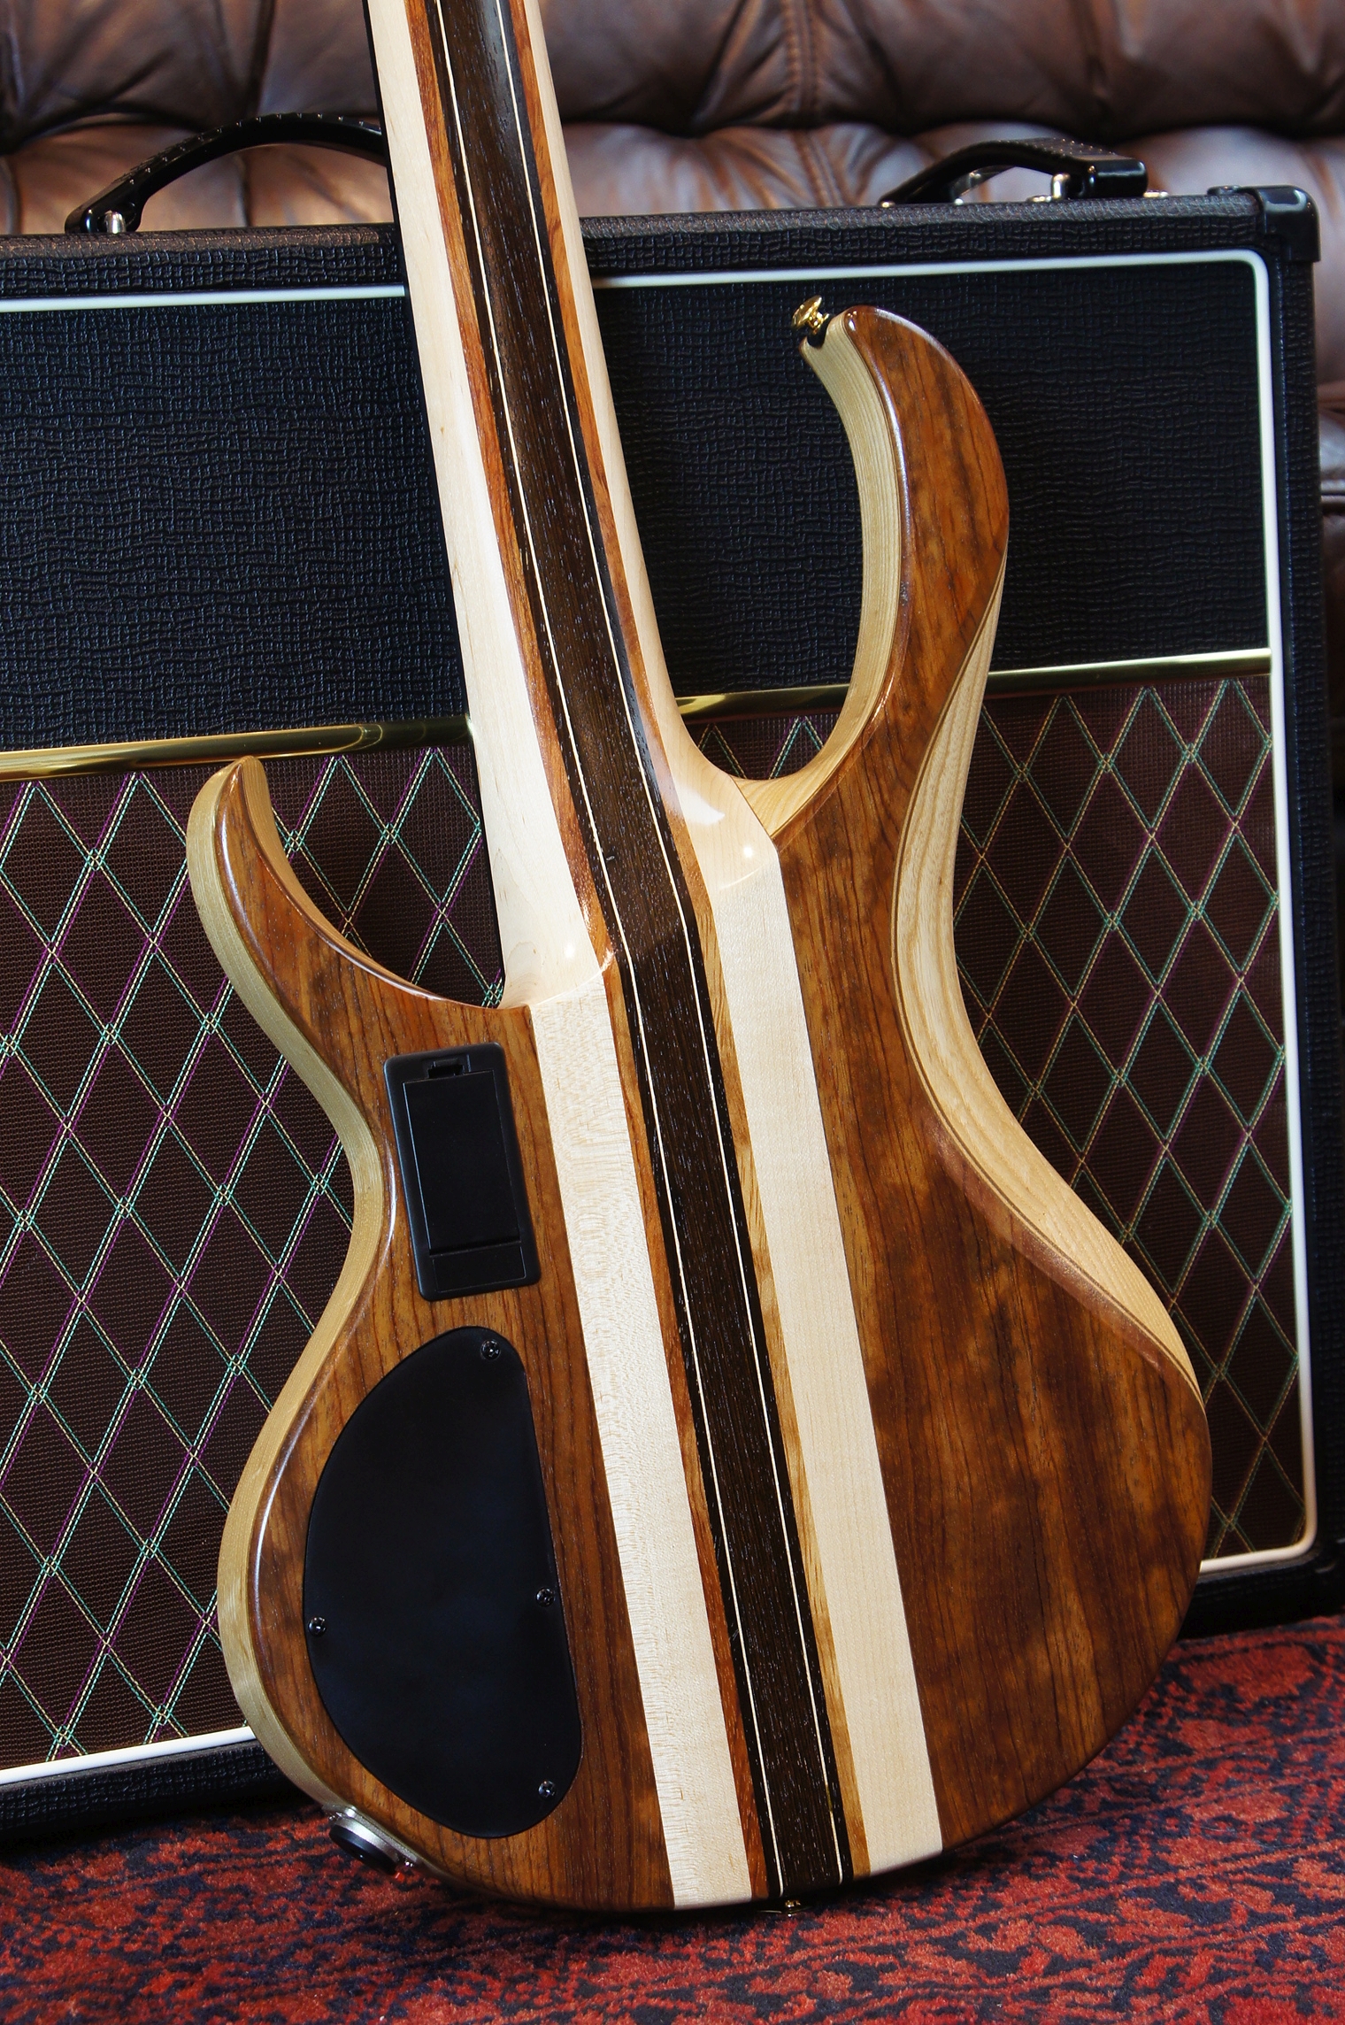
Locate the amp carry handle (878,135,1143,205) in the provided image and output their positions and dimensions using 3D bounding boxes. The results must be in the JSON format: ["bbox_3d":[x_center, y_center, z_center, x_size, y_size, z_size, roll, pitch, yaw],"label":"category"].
[{"bbox_3d":[0.134,-0.329,1.821,0.030,0.031,0.172,-6,8,-24],"label":"amp carry handle"}]

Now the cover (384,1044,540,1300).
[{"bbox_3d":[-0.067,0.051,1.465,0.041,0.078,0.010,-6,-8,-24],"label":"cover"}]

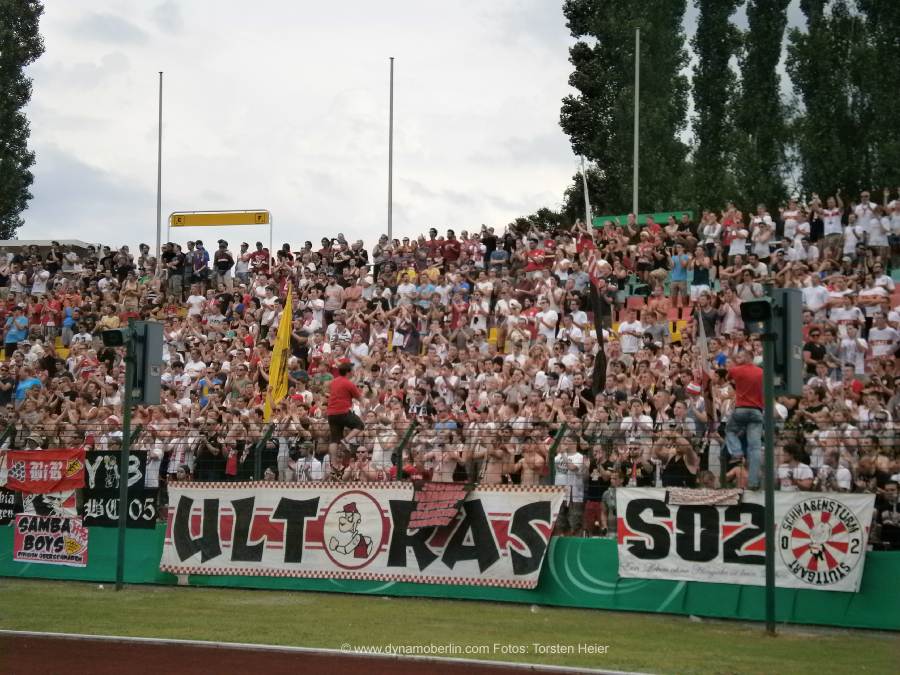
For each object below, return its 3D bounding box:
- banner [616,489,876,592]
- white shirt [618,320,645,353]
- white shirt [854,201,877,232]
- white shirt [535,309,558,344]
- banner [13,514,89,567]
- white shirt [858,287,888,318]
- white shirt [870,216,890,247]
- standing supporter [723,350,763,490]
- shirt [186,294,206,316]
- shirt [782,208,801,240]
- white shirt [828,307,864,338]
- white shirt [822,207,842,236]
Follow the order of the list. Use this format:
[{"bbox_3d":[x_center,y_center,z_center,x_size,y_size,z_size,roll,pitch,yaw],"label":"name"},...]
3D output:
[{"bbox_3d":[3.637,2.512,19.400,3.380,1.170,0.080,-3,-11,33],"label":"banner"},{"bbox_3d":[3.374,0.000,29.000,0.500,0.650,0.300,0,-4,12],"label":"white shirt"},{"bbox_3d":[9.908,-2.838,37.200,0.530,0.720,0.310,-2,-6,28],"label":"white shirt"},{"bbox_3d":[1.998,-0.238,32.300,0.500,0.720,0.300,-3,-6,35],"label":"white shirt"},{"bbox_3d":[-6.325,3.214,24.700,1.380,0.760,0.050,-2,-9,24],"label":"banner"},{"bbox_3d":[7.628,-0.648,28.100,0.520,0.620,0.320,-1,-4,20],"label":"white shirt"},{"bbox_3d":[9.086,-2.242,33.000,0.500,0.660,0.300,-1,-4,20],"label":"white shirt"},{"bbox_3d":[3.806,1.080,20.300,0.540,1.800,0.450,0,-4,10],"label":"standing supporter"},{"bbox_3d":[-6.500,-0.782,40.000,0.520,0.660,0.300,0,-5,12],"label":"shirt"},{"bbox_3d":[7.509,-2.507,34.300,0.460,0.660,0.300,-1,-4,20],"label":"shirt"},{"bbox_3d":[7.193,-0.218,28.300,0.620,0.680,0.330,-1,-5,22],"label":"white shirt"},{"bbox_3d":[9.146,-2.786,37.300,0.500,0.690,0.300,-1,-5,22],"label":"white shirt"}]

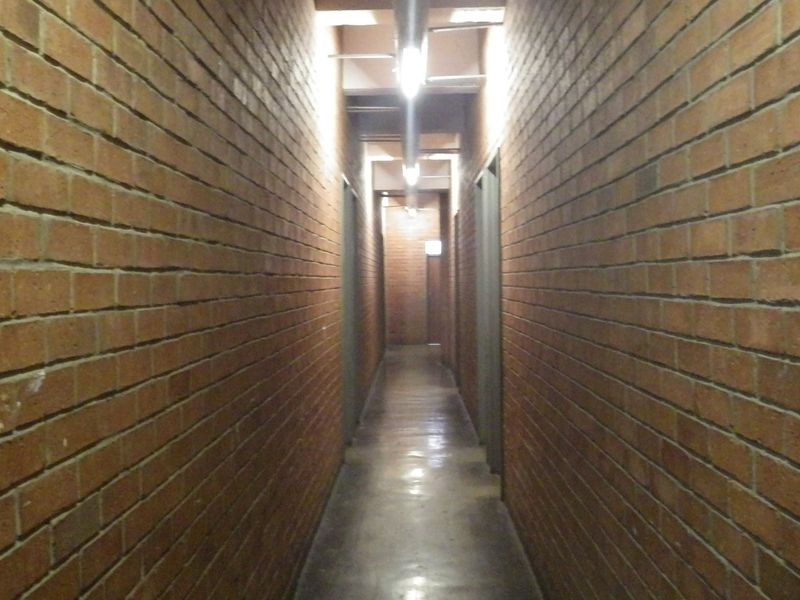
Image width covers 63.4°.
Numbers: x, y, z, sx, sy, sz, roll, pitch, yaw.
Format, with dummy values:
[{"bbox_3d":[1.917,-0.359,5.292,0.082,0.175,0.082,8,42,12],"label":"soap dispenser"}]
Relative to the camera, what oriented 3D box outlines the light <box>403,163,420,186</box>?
[{"bbox_3d":[0.165,-1.799,9.300,0.230,0.150,1.250,0,2,1],"label":"light"}]

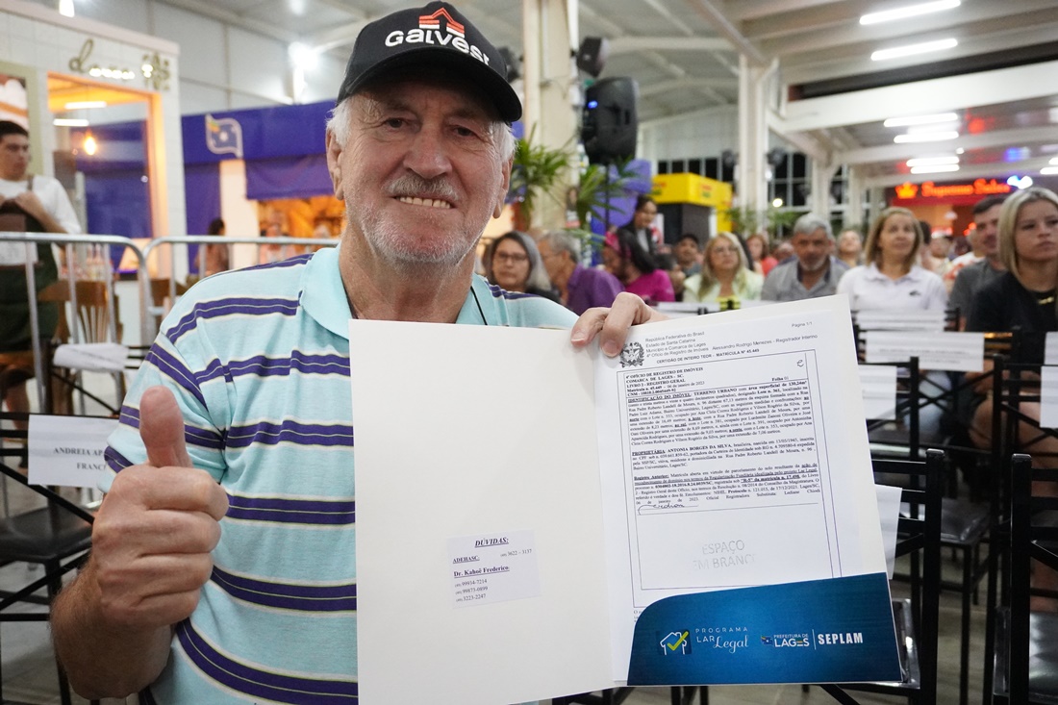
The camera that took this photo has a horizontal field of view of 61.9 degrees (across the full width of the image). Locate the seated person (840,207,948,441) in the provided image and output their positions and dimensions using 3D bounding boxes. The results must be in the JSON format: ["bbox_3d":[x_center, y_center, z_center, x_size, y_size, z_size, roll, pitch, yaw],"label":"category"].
[{"bbox_3d":[1.479,0.043,3.631,0.500,1.300,0.780,2,6,27],"label":"seated person"}]

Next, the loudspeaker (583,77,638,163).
[{"bbox_3d":[0.601,-1.743,6.600,0.340,0.640,0.380,-3,6,-23],"label":"loudspeaker"}]

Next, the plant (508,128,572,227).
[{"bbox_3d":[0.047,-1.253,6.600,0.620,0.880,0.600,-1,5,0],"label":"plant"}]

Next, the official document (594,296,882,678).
[{"bbox_3d":[0.163,0.121,0.744,0.212,0.299,0.010,-7,-13,19],"label":"official document"}]

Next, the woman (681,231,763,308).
[{"bbox_3d":[1.095,-0.018,4.880,0.480,1.300,0.720,0,5,7],"label":"woman"}]

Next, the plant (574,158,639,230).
[{"bbox_3d":[0.550,-1.099,6.500,0.550,0.680,0.520,-1,5,0],"label":"plant"}]

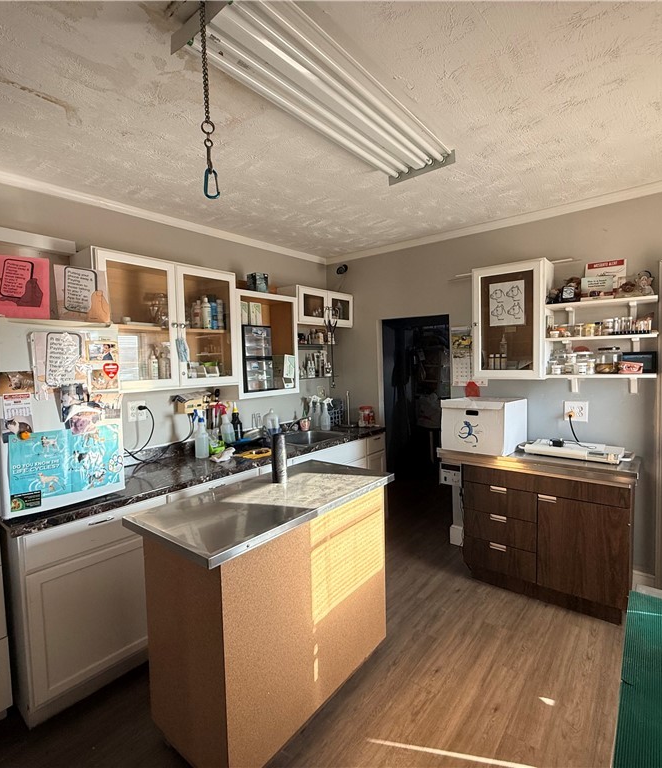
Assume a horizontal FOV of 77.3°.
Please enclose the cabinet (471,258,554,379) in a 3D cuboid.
[{"bbox_3d":[1.259,-0.419,2.859,0.457,0.759,0.280,1,4,39],"label":"cabinet"}]

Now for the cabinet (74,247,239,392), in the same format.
[{"bbox_3d":[-1.037,-0.348,2.576,0.280,0.759,0.912,1,4,39],"label":"cabinet"}]

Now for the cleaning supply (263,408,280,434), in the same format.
[{"bbox_3d":[-0.468,0.319,3.302,0.125,0.250,0.125,-2,3,-8],"label":"cleaning supply"}]

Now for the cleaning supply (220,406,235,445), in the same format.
[{"bbox_3d":[-0.731,0.284,2.939,0.110,0.280,0.090,-3,3,-21],"label":"cleaning supply"}]

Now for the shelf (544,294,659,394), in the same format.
[{"bbox_3d":[1.694,-0.223,2.605,0.568,0.578,0.245,1,4,39],"label":"shelf"}]

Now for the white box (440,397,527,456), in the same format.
[{"bbox_3d":[1.066,0.271,2.893,0.410,0.346,0.430,1,4,41],"label":"white box"}]

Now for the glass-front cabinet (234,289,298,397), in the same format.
[{"bbox_3d":[-0.573,-0.295,3.208,0.316,0.762,0.613,1,4,39],"label":"glass-front cabinet"}]

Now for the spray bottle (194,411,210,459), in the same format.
[{"bbox_3d":[-0.900,0.349,2.868,0.095,0.311,0.082,-3,4,-30],"label":"spray bottle"}]

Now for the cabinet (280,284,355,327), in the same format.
[{"bbox_3d":[-0.147,-0.666,3.725,0.316,0.305,0.761,1,4,39],"label":"cabinet"}]

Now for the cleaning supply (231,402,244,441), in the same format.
[{"bbox_3d":[-0.693,0.279,3.084,0.075,0.280,0.070,-2,3,-15],"label":"cleaning supply"}]

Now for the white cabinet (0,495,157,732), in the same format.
[{"bbox_3d":[-1.289,1.025,2.142,0.585,0.842,0.633,1,4,39],"label":"white cabinet"}]

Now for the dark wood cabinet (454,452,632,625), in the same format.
[{"bbox_3d":[1.420,0.917,2.753,0.975,0.855,0.494,1,4,39],"label":"dark wood cabinet"}]

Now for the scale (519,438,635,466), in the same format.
[{"bbox_3d":[1.569,0.430,2.678,0.608,0.057,0.254,1,4,39],"label":"scale"}]

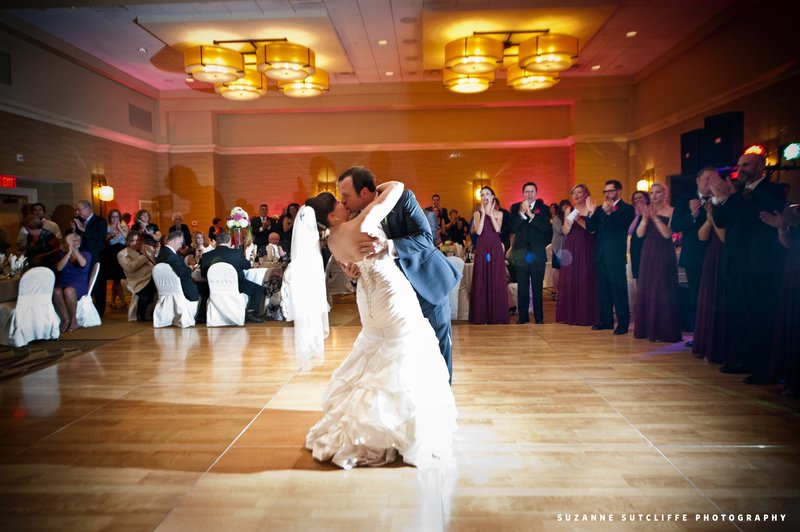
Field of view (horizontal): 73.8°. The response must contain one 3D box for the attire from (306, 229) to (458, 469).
[{"bbox_3d":[-0.099,0.415,3.200,0.780,1.290,0.820,3,6,38],"label":"attire"}]

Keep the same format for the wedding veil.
[{"bbox_3d":[-0.535,0.112,3.050,0.240,0.950,0.330,-3,5,-23],"label":"wedding veil"}]

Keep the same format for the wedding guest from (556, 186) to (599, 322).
[{"bbox_3d":[2.248,-0.152,6.750,0.540,1.740,0.460,3,6,39],"label":"wedding guest"}]

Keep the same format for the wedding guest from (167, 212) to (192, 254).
[{"bbox_3d":[-3.929,-0.157,9.546,0.500,1.578,0.360,-3,5,-25],"label":"wedding guest"}]

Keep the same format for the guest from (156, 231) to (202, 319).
[{"bbox_3d":[-2.949,0.142,7.459,0.540,1.260,0.720,1,5,30],"label":"guest"}]

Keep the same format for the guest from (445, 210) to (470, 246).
[{"bbox_3d":[1.262,-0.436,11.700,0.500,1.590,0.380,0,5,9],"label":"guest"}]

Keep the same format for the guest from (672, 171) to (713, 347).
[{"bbox_3d":[3.089,-0.103,5.572,0.460,1.810,0.560,-4,5,-37],"label":"guest"}]

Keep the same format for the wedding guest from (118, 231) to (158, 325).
[{"bbox_3d":[-3.729,0.135,7.600,0.700,1.280,0.520,0,5,17],"label":"wedding guest"}]

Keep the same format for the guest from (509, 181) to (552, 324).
[{"bbox_3d":[1.707,-0.168,6.860,0.560,1.800,0.400,0,5,18],"label":"guest"}]

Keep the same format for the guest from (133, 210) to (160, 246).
[{"bbox_3d":[-4.397,-0.157,9.335,0.500,1.640,0.420,-3,5,-25],"label":"guest"}]

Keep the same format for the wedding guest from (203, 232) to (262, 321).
[{"bbox_3d":[-2.296,0.131,7.350,0.620,1.270,0.800,3,6,39],"label":"wedding guest"}]

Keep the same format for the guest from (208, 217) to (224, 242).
[{"bbox_3d":[-4.743,-0.473,13.834,0.460,1.600,0.360,-4,5,-30],"label":"guest"}]

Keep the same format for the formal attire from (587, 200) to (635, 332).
[{"bbox_3d":[2.460,0.004,6.236,0.400,1.520,0.560,-4,5,-37],"label":"formal attire"}]

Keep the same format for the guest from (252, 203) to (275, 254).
[{"bbox_3d":[-2.690,-0.350,10.500,0.550,1.750,0.420,-2,4,-12],"label":"guest"}]

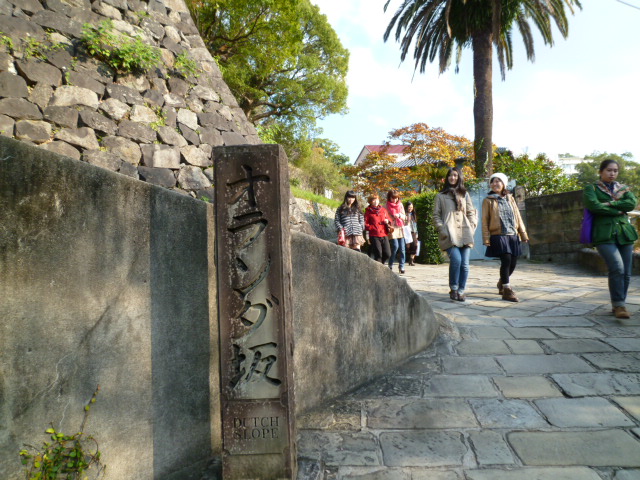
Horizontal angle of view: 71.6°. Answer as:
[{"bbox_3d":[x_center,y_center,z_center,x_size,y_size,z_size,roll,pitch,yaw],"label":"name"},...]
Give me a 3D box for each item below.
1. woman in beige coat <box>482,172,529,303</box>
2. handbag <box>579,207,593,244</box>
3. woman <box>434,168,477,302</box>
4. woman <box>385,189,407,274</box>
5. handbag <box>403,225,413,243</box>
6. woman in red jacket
[{"bbox_3d":[2.299,-0.037,5.500,0.510,1.580,0.400,-2,-2,-5],"label":"woman in beige coat"},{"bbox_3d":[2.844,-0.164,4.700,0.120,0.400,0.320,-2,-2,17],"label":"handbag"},{"bbox_3d":[1.655,-0.061,5.400,0.490,1.610,0.340,-2,-2,0],"label":"woman"},{"bbox_3d":[1.466,-0.153,8.500,0.450,1.610,0.370,-1,-2,-14],"label":"woman"},{"bbox_3d":[1.745,-0.099,8.750,0.240,0.370,0.120,-1,-2,-21],"label":"handbag"},{"bbox_3d":[1.108,-0.095,8.400,0.470,1.560,0.380,-1,-2,-18],"label":"woman in red jacket"}]

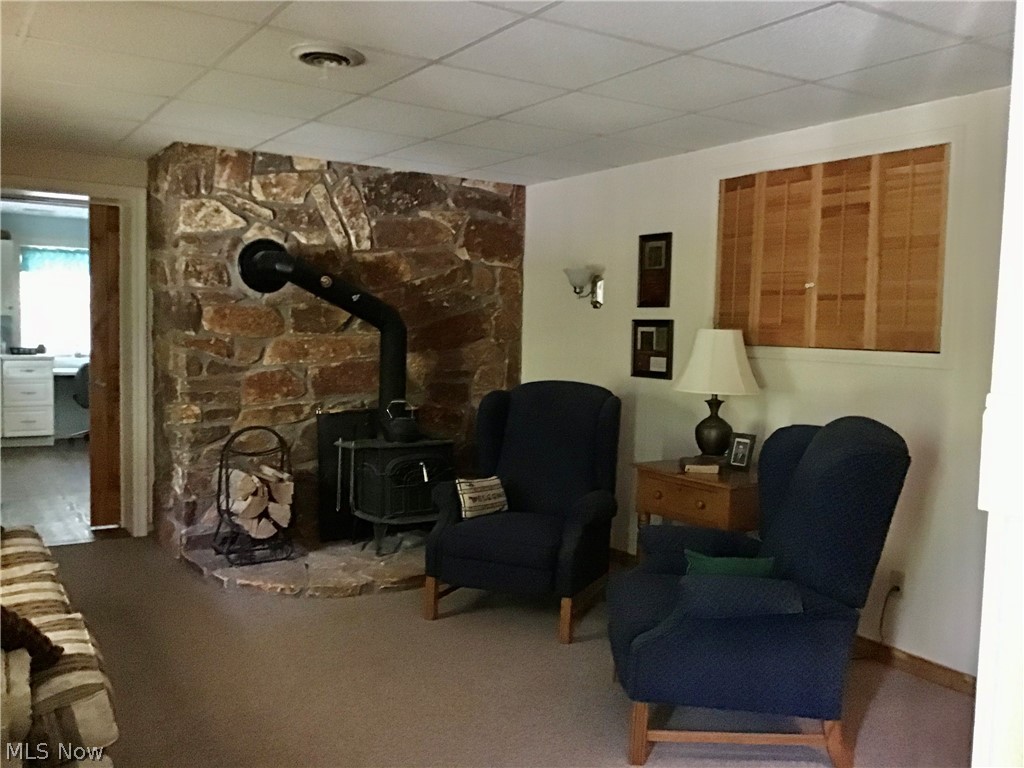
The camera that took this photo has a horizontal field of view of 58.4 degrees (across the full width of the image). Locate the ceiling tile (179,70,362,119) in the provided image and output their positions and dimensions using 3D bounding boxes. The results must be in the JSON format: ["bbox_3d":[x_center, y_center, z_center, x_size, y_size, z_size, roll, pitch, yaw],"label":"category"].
[{"bbox_3d":[-1.017,-1.198,3.797,0.598,0.025,0.595,-1,4,-32],"label":"ceiling tile"}]

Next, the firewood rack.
[{"bbox_3d":[-1.371,0.575,4.857,0.340,0.675,0.290,-1,4,-32],"label":"firewood rack"}]

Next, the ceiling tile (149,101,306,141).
[{"bbox_3d":[-1.353,-1.243,4.332,0.605,0.020,0.605,-1,4,-33],"label":"ceiling tile"}]

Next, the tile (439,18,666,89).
[{"bbox_3d":[0.149,-1.117,3.103,0.598,0.025,0.595,-1,4,-32],"label":"tile"}]

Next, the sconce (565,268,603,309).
[{"bbox_3d":[0.411,-0.549,5.272,0.220,0.225,0.160,-1,4,-33],"label":"sconce"}]

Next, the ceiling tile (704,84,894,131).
[{"bbox_3d":[1.165,-1.125,3.754,0.567,0.020,0.597,-1,4,-33],"label":"ceiling tile"}]

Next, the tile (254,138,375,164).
[{"bbox_3d":[-1.103,-1.283,5.071,0.605,0.020,0.361,-1,4,-33],"label":"tile"}]

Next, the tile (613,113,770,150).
[{"bbox_3d":[0.839,-1.167,4.262,0.567,0.020,0.597,-1,4,-33],"label":"tile"}]

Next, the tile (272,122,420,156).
[{"bbox_3d":[-0.839,-1.249,4.662,0.605,0.020,0.605,-1,4,-33],"label":"tile"}]

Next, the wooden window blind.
[{"bbox_3d":[1.345,-0.563,4.028,0.040,0.803,1.205,-1,4,-33],"label":"wooden window blind"}]

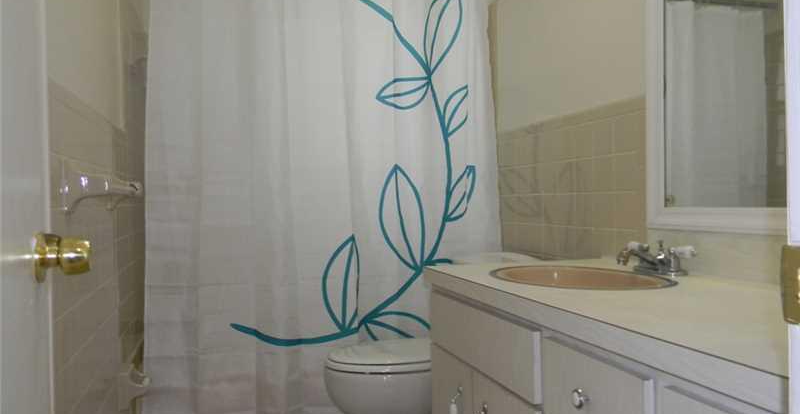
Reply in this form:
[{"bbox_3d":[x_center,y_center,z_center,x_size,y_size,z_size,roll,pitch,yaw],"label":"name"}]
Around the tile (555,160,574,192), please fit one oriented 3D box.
[{"bbox_3d":[0.560,-0.097,2.168,0.010,0.108,0.108,-1,0,-16],"label":"tile"}]

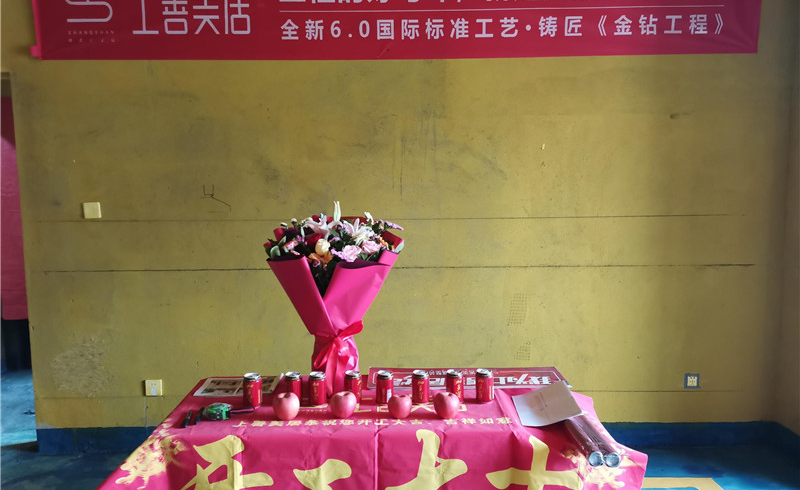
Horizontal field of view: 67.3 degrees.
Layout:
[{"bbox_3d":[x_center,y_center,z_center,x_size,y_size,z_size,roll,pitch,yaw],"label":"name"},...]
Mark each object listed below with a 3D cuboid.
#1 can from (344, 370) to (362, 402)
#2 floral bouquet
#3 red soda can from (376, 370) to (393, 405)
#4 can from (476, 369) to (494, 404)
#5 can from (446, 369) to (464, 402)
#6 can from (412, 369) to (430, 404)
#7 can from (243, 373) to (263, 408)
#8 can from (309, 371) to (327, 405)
[{"bbox_3d":[-0.178,0.538,2.283,0.065,0.114,0.065,-1,5,0],"label":"can"},{"bbox_3d":[-0.255,0.209,2.377,0.542,0.753,0.340,-1,5,0],"label":"floral bouquet"},{"bbox_3d":[-0.058,0.537,2.278,0.065,0.114,0.065,-1,5,0],"label":"red soda can"},{"bbox_3d":[0.325,0.533,2.284,0.065,0.114,0.065,-1,5,0],"label":"can"},{"bbox_3d":[0.210,0.535,2.281,0.065,0.114,0.065,-1,5,0],"label":"can"},{"bbox_3d":[0.081,0.536,2.279,0.065,0.114,0.065,-1,5,0],"label":"can"},{"bbox_3d":[-0.554,0.544,2.259,0.065,0.114,0.065,-1,5,0],"label":"can"},{"bbox_3d":[-0.310,0.540,2.271,0.065,0.114,0.065,-1,5,0],"label":"can"}]

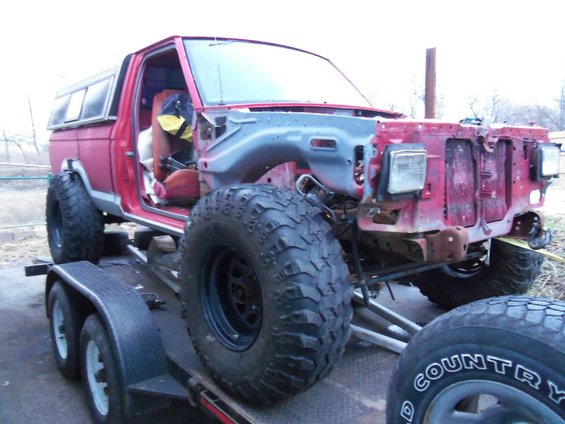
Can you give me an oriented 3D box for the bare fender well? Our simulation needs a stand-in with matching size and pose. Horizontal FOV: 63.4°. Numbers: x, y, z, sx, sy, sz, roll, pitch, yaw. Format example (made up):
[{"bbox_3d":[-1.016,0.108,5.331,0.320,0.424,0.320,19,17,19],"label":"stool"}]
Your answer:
[{"bbox_3d":[0.031,-0.259,2.043,0.300,0.400,1.040,-7,10,-38],"label":"bare fender well"}]

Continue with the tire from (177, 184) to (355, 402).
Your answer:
[{"bbox_3d":[-0.114,0.337,1.919,0.302,0.870,0.870,-2,7,-41],"label":"tire"}]

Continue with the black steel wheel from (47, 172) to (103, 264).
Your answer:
[{"bbox_3d":[-1.890,0.074,4.155,0.302,0.870,0.870,-7,10,-38],"label":"black steel wheel"}]

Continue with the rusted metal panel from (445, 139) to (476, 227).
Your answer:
[{"bbox_3d":[0.753,-0.125,1.934,0.240,0.370,0.040,-7,10,-38],"label":"rusted metal panel"}]

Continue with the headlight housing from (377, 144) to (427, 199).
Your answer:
[{"bbox_3d":[0.403,-0.138,1.600,0.215,0.178,0.105,-7,10,-38],"label":"headlight housing"}]

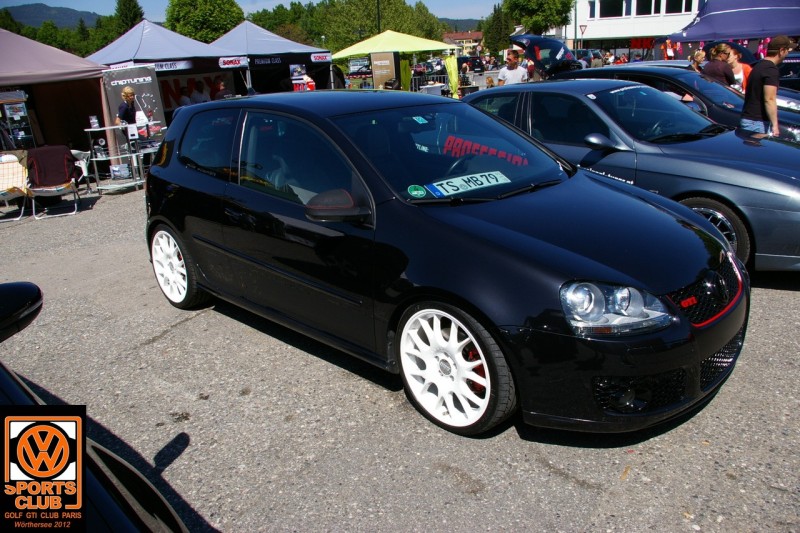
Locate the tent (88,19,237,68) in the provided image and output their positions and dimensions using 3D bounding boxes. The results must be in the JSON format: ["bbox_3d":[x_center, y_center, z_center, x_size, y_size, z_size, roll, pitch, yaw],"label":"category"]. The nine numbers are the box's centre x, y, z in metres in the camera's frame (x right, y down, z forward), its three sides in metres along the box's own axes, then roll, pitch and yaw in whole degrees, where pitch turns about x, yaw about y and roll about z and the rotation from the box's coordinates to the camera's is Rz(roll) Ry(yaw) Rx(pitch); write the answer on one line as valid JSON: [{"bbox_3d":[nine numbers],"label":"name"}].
[{"bbox_3d":[-5.595,-4.013,13.846,3.050,3.140,3.050,8,20,33],"label":"tent"}]

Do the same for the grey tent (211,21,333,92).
[{"bbox_3d":[-4.000,-5.180,16.886,3.000,3.250,3.000,10,22,36],"label":"grey tent"}]

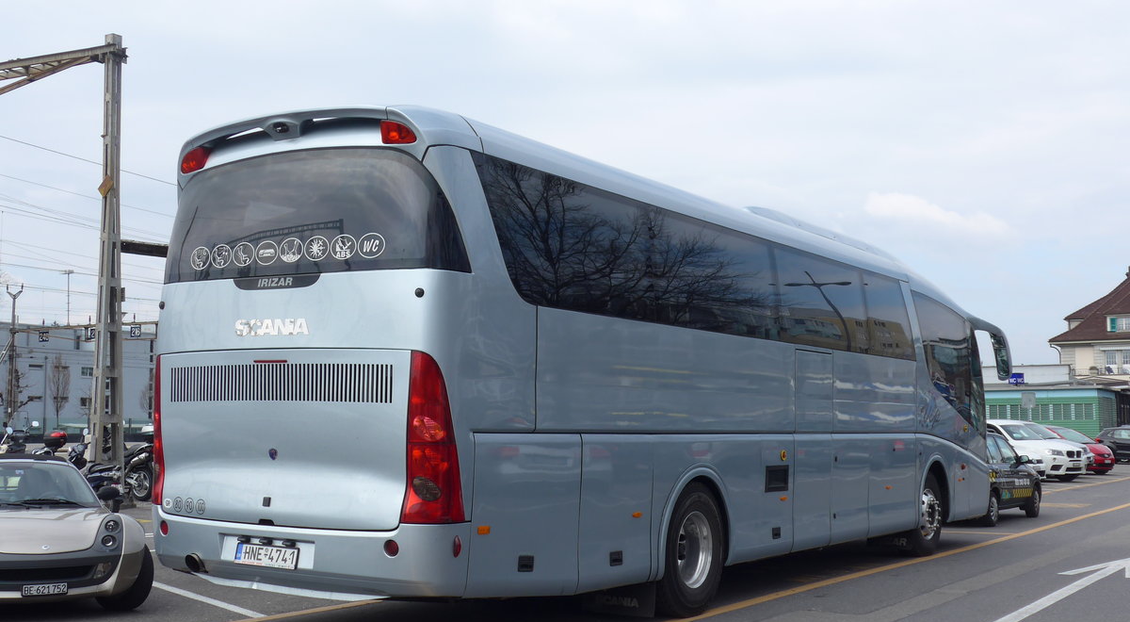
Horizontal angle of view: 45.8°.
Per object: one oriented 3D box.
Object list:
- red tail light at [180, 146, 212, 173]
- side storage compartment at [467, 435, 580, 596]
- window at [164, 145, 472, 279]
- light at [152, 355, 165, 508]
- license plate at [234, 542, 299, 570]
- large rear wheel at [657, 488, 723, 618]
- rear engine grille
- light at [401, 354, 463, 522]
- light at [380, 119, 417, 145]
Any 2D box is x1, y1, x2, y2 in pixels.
[{"bbox_3d":[-2.503,-1.032,9.055,0.280,0.150,0.100,-2,-5,32],"label":"red tail light"},{"bbox_3d":[-0.276,1.298,8.499,0.110,1.040,1.270,-2,-5,32],"label":"side storage compartment"},{"bbox_3d":[-1.723,-0.600,8.601,2.480,0.800,0.360,-2,-5,32],"label":"window"},{"bbox_3d":[-2.710,0.809,9.107,0.250,1.000,0.270,5,-6,-42],"label":"light"},{"bbox_3d":[-1.857,1.514,8.291,0.530,0.130,0.030,-2,-13,32],"label":"license plate"},{"bbox_3d":[0.905,1.869,10.613,0.310,1.030,1.030,-2,-5,32],"label":"large rear wheel"},{"bbox_3d":[-1.831,0.449,8.372,1.890,0.235,0.070,-2,-5,32],"label":"rear engine grille"},{"bbox_3d":[-0.771,0.744,7.890,0.270,1.000,0.250,0,-5,17],"label":"light"},{"bbox_3d":[-0.996,-1.083,8.109,0.280,0.150,0.100,-2,-5,32],"label":"light"}]

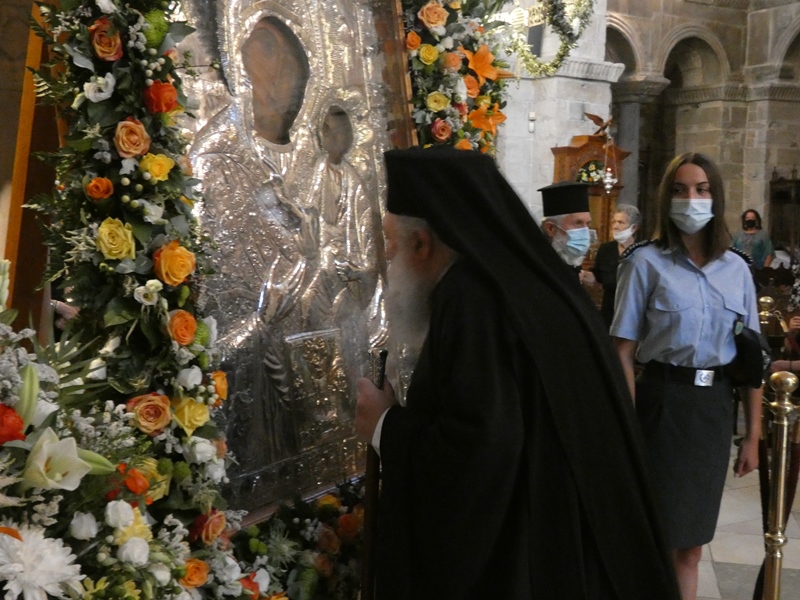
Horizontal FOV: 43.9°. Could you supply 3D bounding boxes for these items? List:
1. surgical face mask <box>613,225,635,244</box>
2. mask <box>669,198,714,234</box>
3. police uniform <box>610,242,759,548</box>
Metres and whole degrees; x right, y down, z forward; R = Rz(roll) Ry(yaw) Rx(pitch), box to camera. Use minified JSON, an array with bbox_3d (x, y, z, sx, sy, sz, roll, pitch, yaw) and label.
[{"bbox_3d":[1.383,-0.408,6.150,0.085,0.110,0.130,-3,6,-28],"label":"surgical face mask"},{"bbox_3d":[0.842,-0.241,2.870,0.130,0.105,0.080,1,5,16],"label":"mask"},{"bbox_3d":[0.847,0.290,2.960,0.430,0.920,0.270,0,5,-3],"label":"police uniform"}]

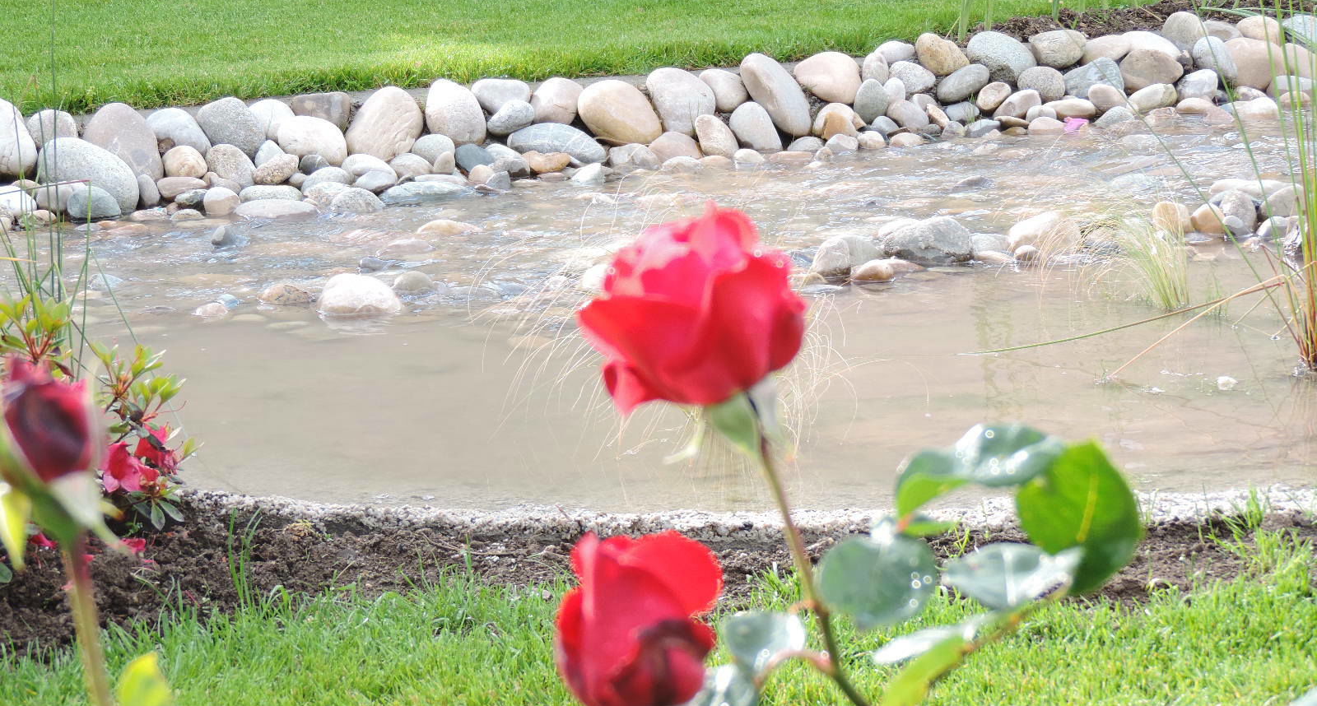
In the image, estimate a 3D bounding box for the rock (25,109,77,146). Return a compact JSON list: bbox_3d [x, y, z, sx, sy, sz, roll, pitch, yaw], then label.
[{"bbox_3d":[-1.123,-0.410,6.338,0.097,0.088,0.079,0,15,0],"label":"rock"}]

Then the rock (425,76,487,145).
[{"bbox_3d":[-0.386,-0.459,6.506,0.110,0.129,0.098,-10,15,3],"label":"rock"}]

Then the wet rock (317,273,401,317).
[{"bbox_3d":[-0.543,-0.103,6.210,0.150,0.090,0.120,0,14,0],"label":"wet rock"}]

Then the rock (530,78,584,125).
[{"bbox_3d":[-0.198,-0.486,6.636,0.102,0.096,0.086,0,15,0],"label":"rock"}]

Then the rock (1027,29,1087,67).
[{"bbox_3d":[0.875,-0.668,7.513,0.131,0.088,0.104,0,14,0],"label":"rock"}]

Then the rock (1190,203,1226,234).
[{"bbox_3d":[0.995,-0.243,6.200,0.066,0.058,0.060,3,17,9],"label":"rock"}]

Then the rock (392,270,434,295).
[{"bbox_3d":[-0.421,-0.113,5.906,0.074,0.060,0.064,0,14,0],"label":"rock"}]

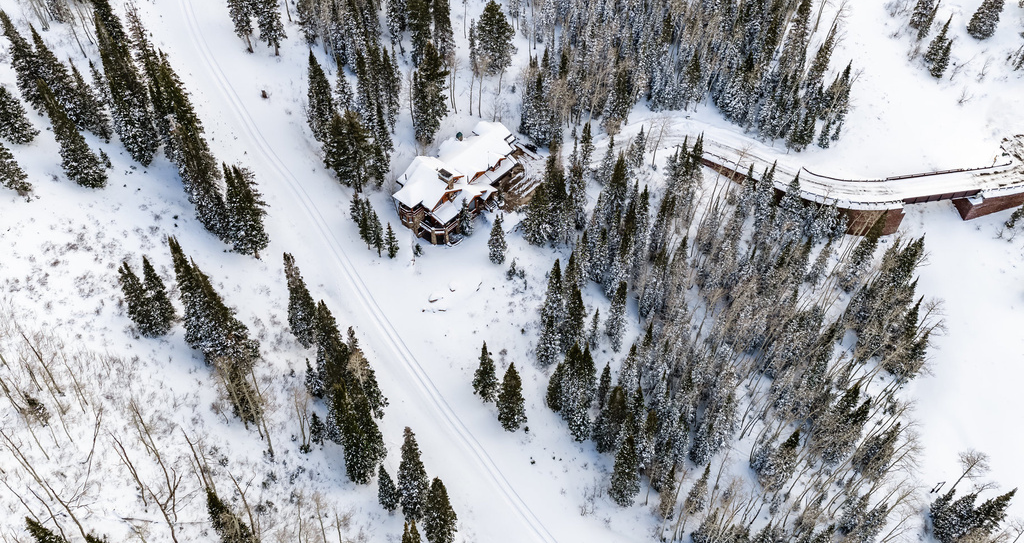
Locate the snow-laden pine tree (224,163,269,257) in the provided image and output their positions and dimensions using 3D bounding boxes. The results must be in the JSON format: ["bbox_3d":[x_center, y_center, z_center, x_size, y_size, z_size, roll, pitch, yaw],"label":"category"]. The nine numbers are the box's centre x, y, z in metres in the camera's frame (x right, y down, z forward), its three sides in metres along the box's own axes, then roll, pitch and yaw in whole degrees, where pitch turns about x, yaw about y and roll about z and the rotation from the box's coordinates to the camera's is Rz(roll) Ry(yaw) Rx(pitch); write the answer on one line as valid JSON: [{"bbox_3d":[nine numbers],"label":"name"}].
[{"bbox_3d":[-51.080,-11.230,150.080,7.400,22.810,7.400,1,44,0],"label":"snow-laden pine tree"}]

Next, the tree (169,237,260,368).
[{"bbox_3d":[-46.400,3.530,119.000,11.500,24.500,11.500,1,44,0],"label":"tree"}]

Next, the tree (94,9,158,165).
[{"bbox_3d":[-64.230,-29.210,131.000,6.000,28.470,6.000,2,45,0],"label":"tree"}]

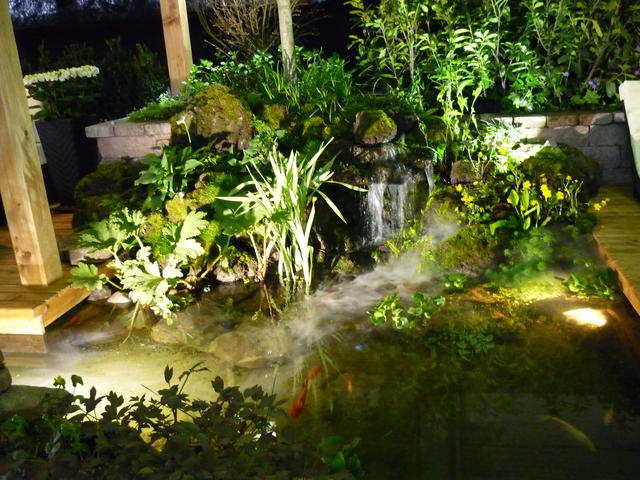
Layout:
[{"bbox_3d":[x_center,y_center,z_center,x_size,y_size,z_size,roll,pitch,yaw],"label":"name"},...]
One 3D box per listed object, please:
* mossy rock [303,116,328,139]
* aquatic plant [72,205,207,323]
[{"bbox_3d":[-0.030,-0.739,4.008,0.171,0.137,0.145,-2,21,0],"label":"mossy rock"},{"bbox_3d":[-0.893,0.121,3.018,0.618,0.391,0.474,-2,19,0],"label":"aquatic plant"}]

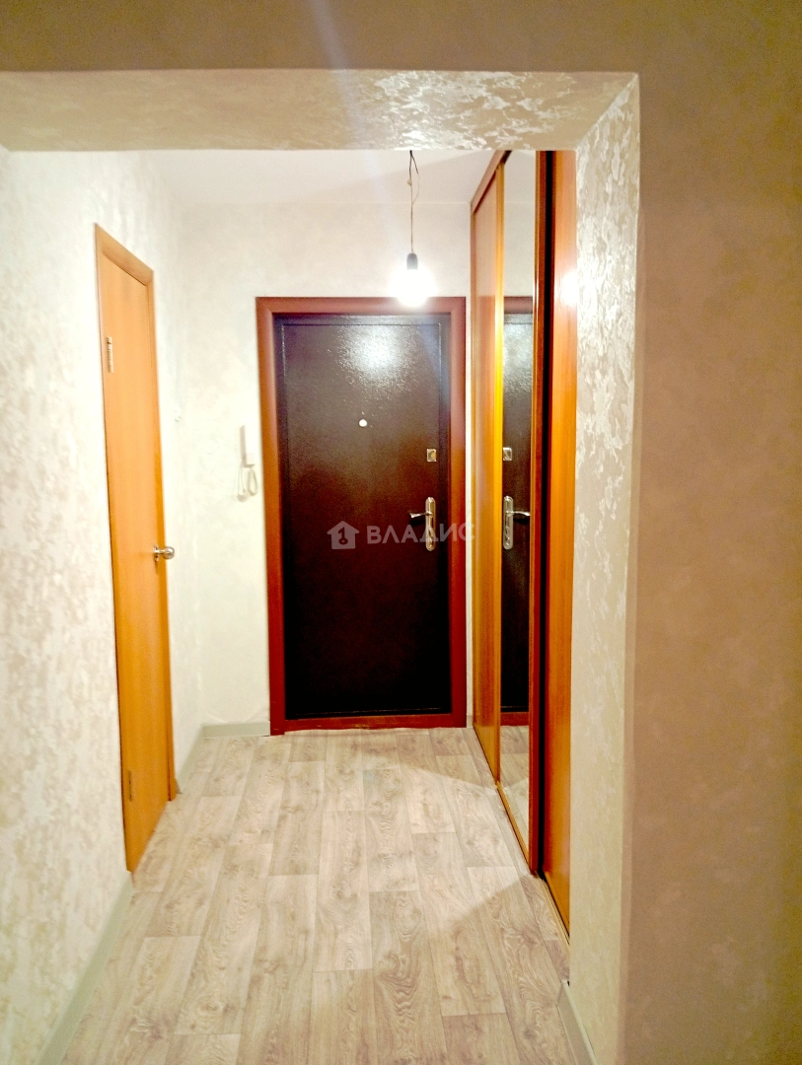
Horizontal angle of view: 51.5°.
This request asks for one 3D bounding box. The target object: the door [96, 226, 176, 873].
[{"bbox_3d":[-0.960,0.063,2.978,0.080,2.083,0.707,-1,6,-3],"label":"door"}]

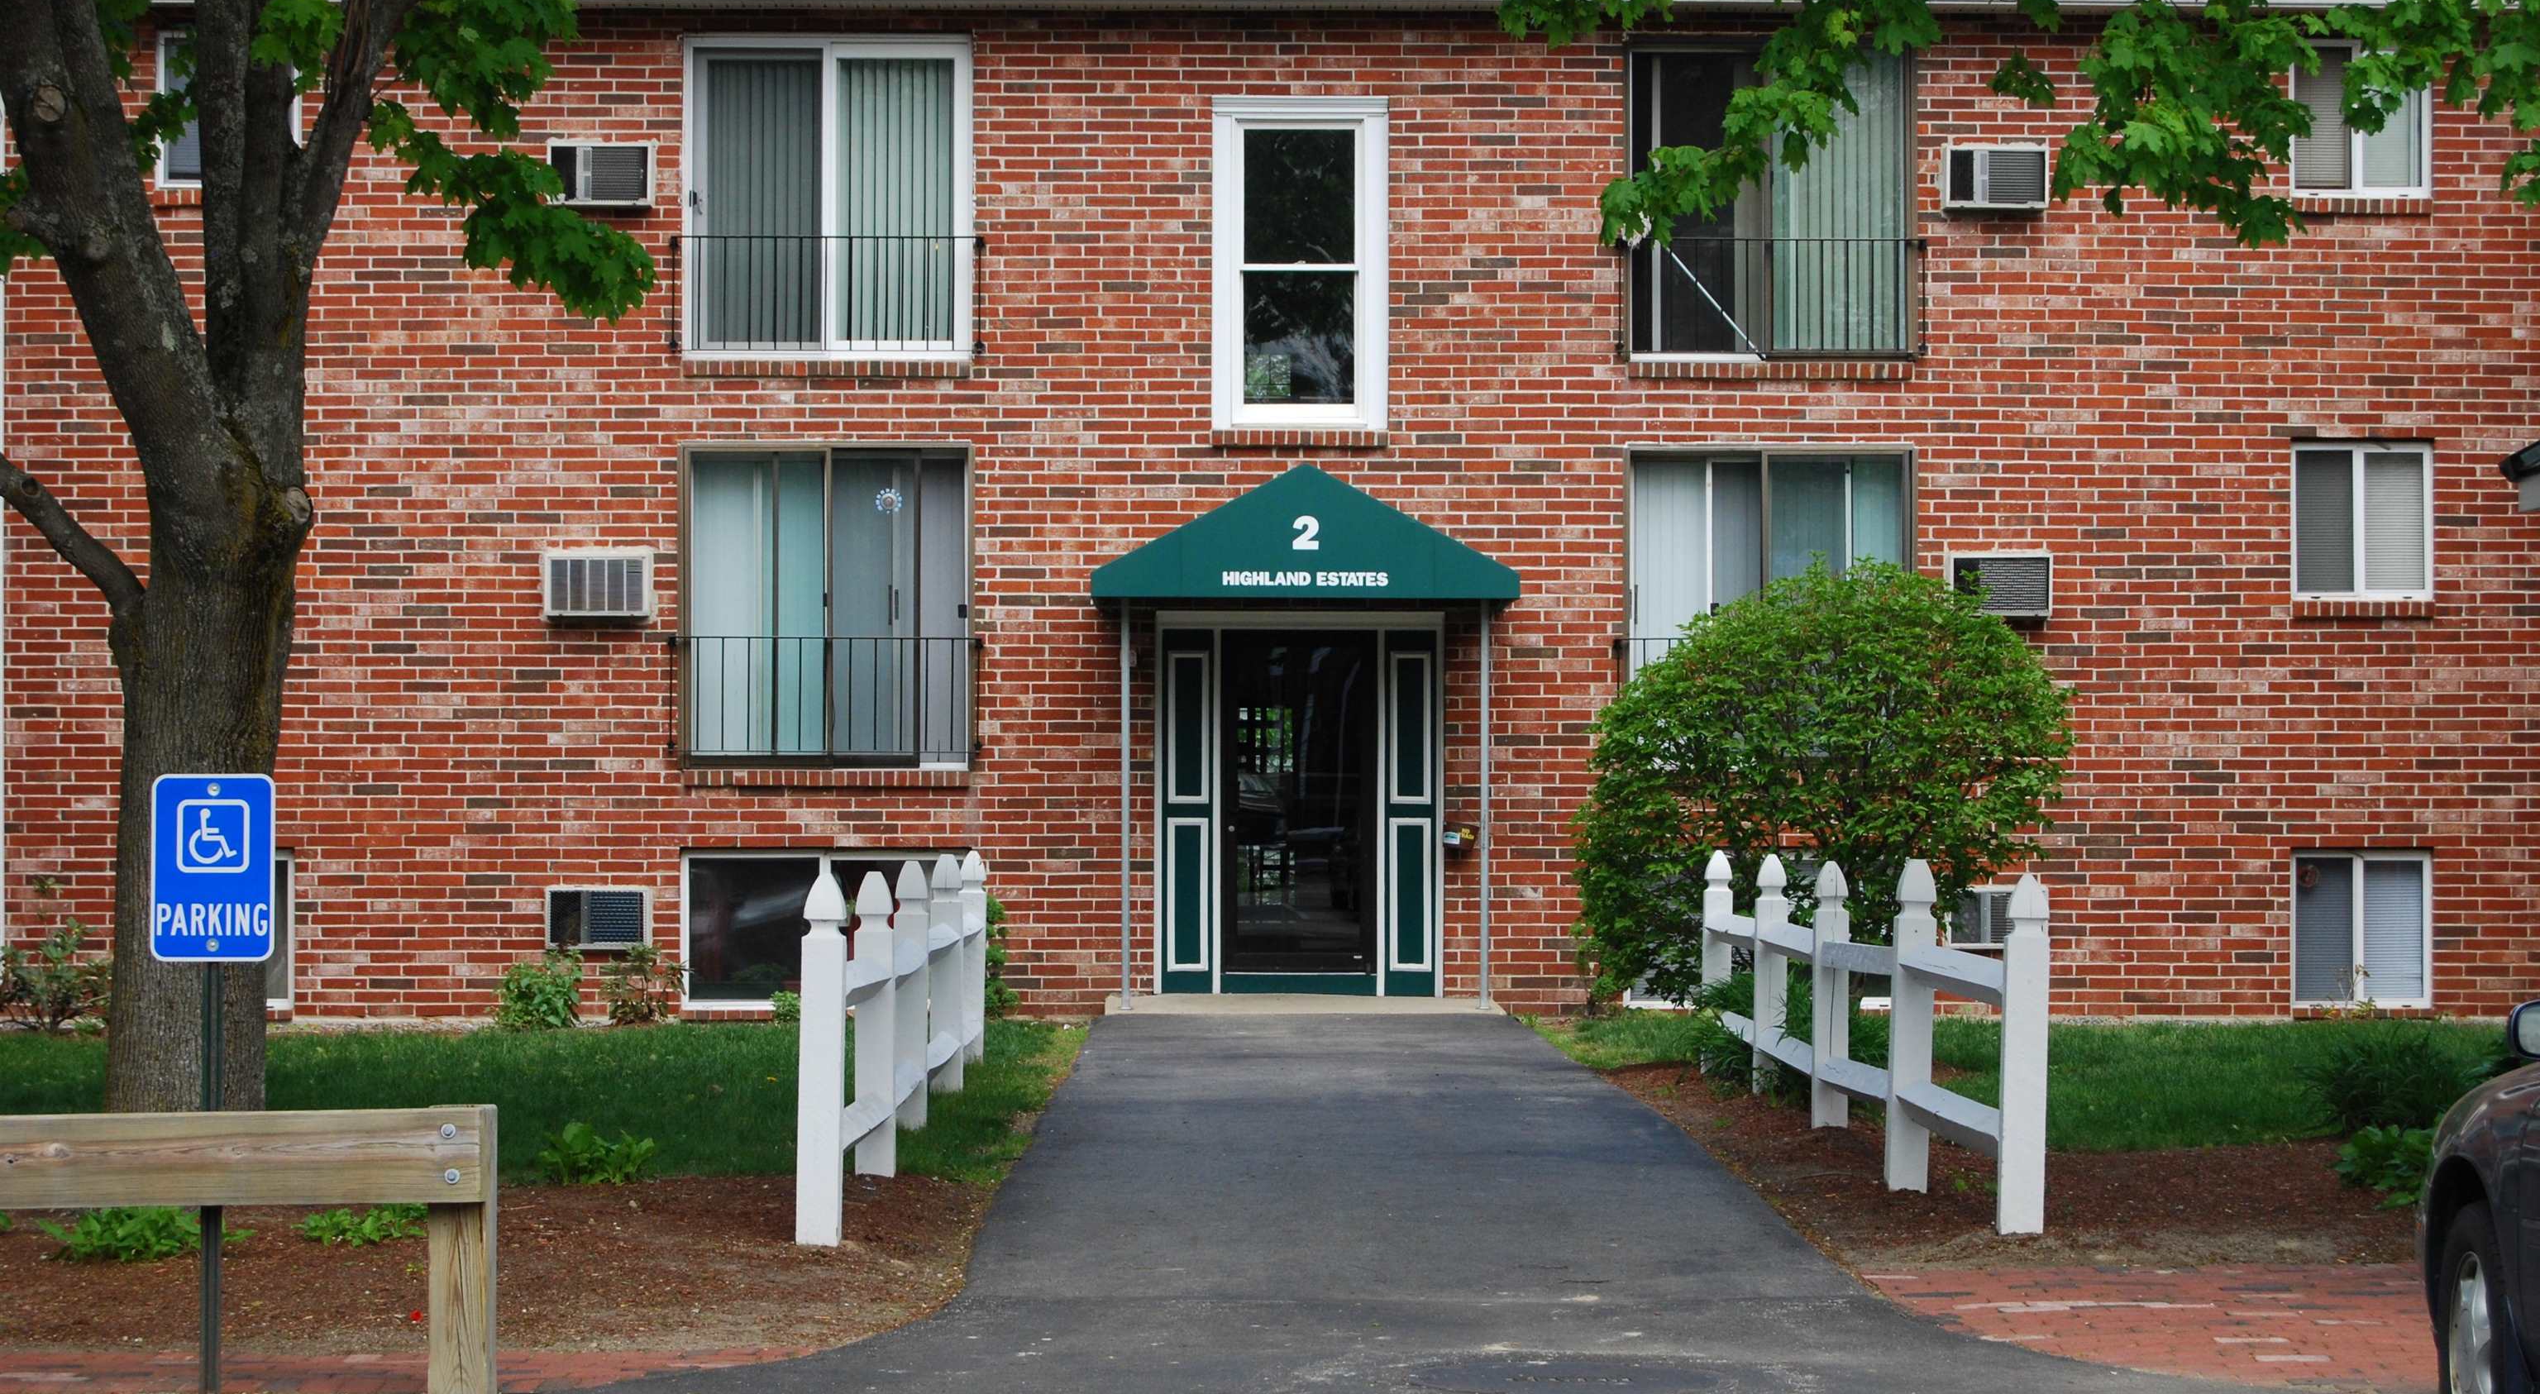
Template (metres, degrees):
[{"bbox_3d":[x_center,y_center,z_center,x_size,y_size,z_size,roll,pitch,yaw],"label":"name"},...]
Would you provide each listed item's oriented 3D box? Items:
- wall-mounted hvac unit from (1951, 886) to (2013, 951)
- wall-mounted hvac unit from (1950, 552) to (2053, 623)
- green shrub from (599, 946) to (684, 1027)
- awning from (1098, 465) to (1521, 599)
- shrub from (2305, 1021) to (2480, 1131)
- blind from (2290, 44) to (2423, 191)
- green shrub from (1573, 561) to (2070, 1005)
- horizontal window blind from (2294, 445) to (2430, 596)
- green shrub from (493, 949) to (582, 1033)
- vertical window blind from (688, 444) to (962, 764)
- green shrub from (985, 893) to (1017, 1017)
[{"bbox_3d":[4.574,1.395,36.380,0.660,0.400,0.420,0,-1,0],"label":"wall-mounted hvac unit"},{"bbox_3d":[4.587,-0.698,36.380,0.660,0.400,0.420,0,-1,0],"label":"wall-mounted hvac unit"},{"bbox_3d":[-3.915,1.799,36.100,0.520,0.510,0.450,0,-1,0],"label":"green shrub"},{"bbox_3d":[0.214,-0.985,35.670,2.587,0.826,1.250,0,-2,-1],"label":"awning"},{"bbox_3d":[4.887,1.657,25.200,0.750,0.470,0.700,0,-2,-1],"label":"shrub"},{"bbox_3d":[6.868,-3.632,36.540,0.840,0.916,0.050,0,-2,-1],"label":"blind"},{"bbox_3d":[3.289,0.575,34.600,2.930,2.720,2.600,0,-1,-1],"label":"green shrub"},{"bbox_3d":[6.893,-1.115,36.580,0.870,0.950,0.060,0,-1,0],"label":"horizontal window blind"},{"bbox_3d":[-4.545,1.828,35.950,0.580,0.510,0.500,0,-1,0],"label":"green shrub"},{"bbox_3d":[-2.797,-0.577,36.603,1.830,2.020,0.130,0,-1,-1],"label":"vertical window blind"},{"bbox_3d":[-1.737,1.589,35.700,0.380,0.760,0.380,0,-2,-1],"label":"green shrub"}]

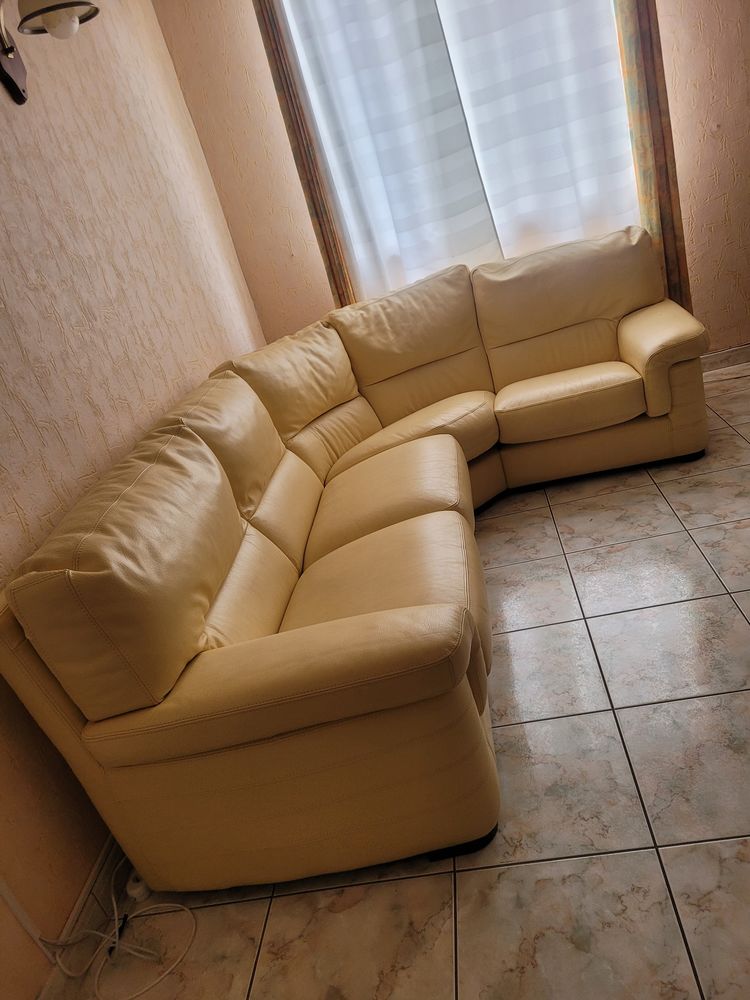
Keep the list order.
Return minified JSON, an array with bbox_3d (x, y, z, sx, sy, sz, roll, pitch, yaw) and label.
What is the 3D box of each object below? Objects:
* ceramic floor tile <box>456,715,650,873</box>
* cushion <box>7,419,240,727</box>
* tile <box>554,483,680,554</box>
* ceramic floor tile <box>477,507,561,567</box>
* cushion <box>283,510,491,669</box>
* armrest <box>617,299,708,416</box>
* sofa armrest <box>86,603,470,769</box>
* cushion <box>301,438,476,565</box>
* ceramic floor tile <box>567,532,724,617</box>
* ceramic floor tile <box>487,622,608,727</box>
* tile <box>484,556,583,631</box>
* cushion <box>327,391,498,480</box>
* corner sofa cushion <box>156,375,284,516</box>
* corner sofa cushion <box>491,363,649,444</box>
[{"bbox_3d":[0.384,0.656,1.724,0.405,0.010,0.405,-12,22,11],"label":"ceramic floor tile"},{"bbox_3d":[-0.509,0.123,1.828,0.238,0.361,0.771,-21,21,14],"label":"cushion"},{"bbox_3d":[0.879,0.068,2.768,0.405,0.010,0.405,-12,22,11],"label":"tile"},{"bbox_3d":[0.507,0.167,2.981,0.430,0.010,0.430,-13,22,11],"label":"ceramic floor tile"},{"bbox_3d":[0.008,0.297,2.045,0.602,0.206,0.611,-13,22,11],"label":"cushion"},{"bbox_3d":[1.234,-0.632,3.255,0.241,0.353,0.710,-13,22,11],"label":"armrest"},{"bbox_3d":[-0.189,0.370,1.585,0.808,0.185,0.232,-13,22,11],"label":"sofa armrest"},{"bbox_3d":[0.062,0.024,2.588,0.566,0.205,0.615,-15,22,12],"label":"cushion"},{"bbox_3d":[0.845,0.235,2.395,0.405,0.010,0.405,-12,22,11],"label":"ceramic floor tile"},{"bbox_3d":[0.417,0.489,2.097,0.405,0.010,0.405,-12,22,11],"label":"ceramic floor tile"},{"bbox_3d":[0.472,0.341,2.589,0.430,0.010,0.430,-13,22,11],"label":"tile"},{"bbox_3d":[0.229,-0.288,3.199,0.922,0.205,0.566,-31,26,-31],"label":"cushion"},{"bbox_3d":[-0.524,-0.191,2.541,0.215,0.378,0.602,-22,20,14],"label":"corner sofa cushion"},{"bbox_3d":[0.825,-0.469,3.293,0.611,0.215,0.585,-13,22,11],"label":"corner sofa cushion"}]

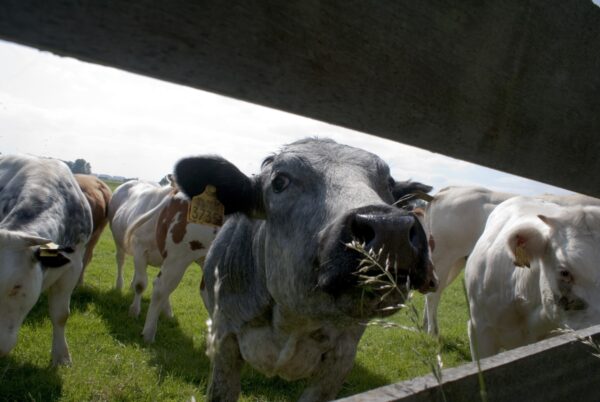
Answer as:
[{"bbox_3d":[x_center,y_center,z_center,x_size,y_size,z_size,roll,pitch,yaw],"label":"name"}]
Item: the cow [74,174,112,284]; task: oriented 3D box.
[{"bbox_3d":[-3.080,0.265,5.000,2.000,1.270,0.560,4,1,2],"label":"cow"}]

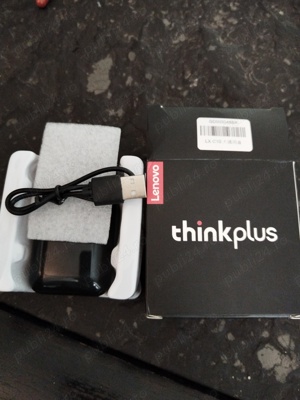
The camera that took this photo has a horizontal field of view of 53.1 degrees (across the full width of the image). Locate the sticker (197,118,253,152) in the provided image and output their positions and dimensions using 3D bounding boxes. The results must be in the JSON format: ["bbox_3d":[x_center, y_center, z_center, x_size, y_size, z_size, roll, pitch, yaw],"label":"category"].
[{"bbox_3d":[0.042,-0.036,0.168,0.031,0.001,0.021,2,75,1],"label":"sticker"}]

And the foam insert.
[{"bbox_3d":[-0.041,-0.010,0.169,0.043,0.003,0.067,5,80,1],"label":"foam insert"}]

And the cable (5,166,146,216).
[{"bbox_3d":[-0.041,-0.005,0.164,0.075,0.011,0.021,-6,80,-1],"label":"cable"}]

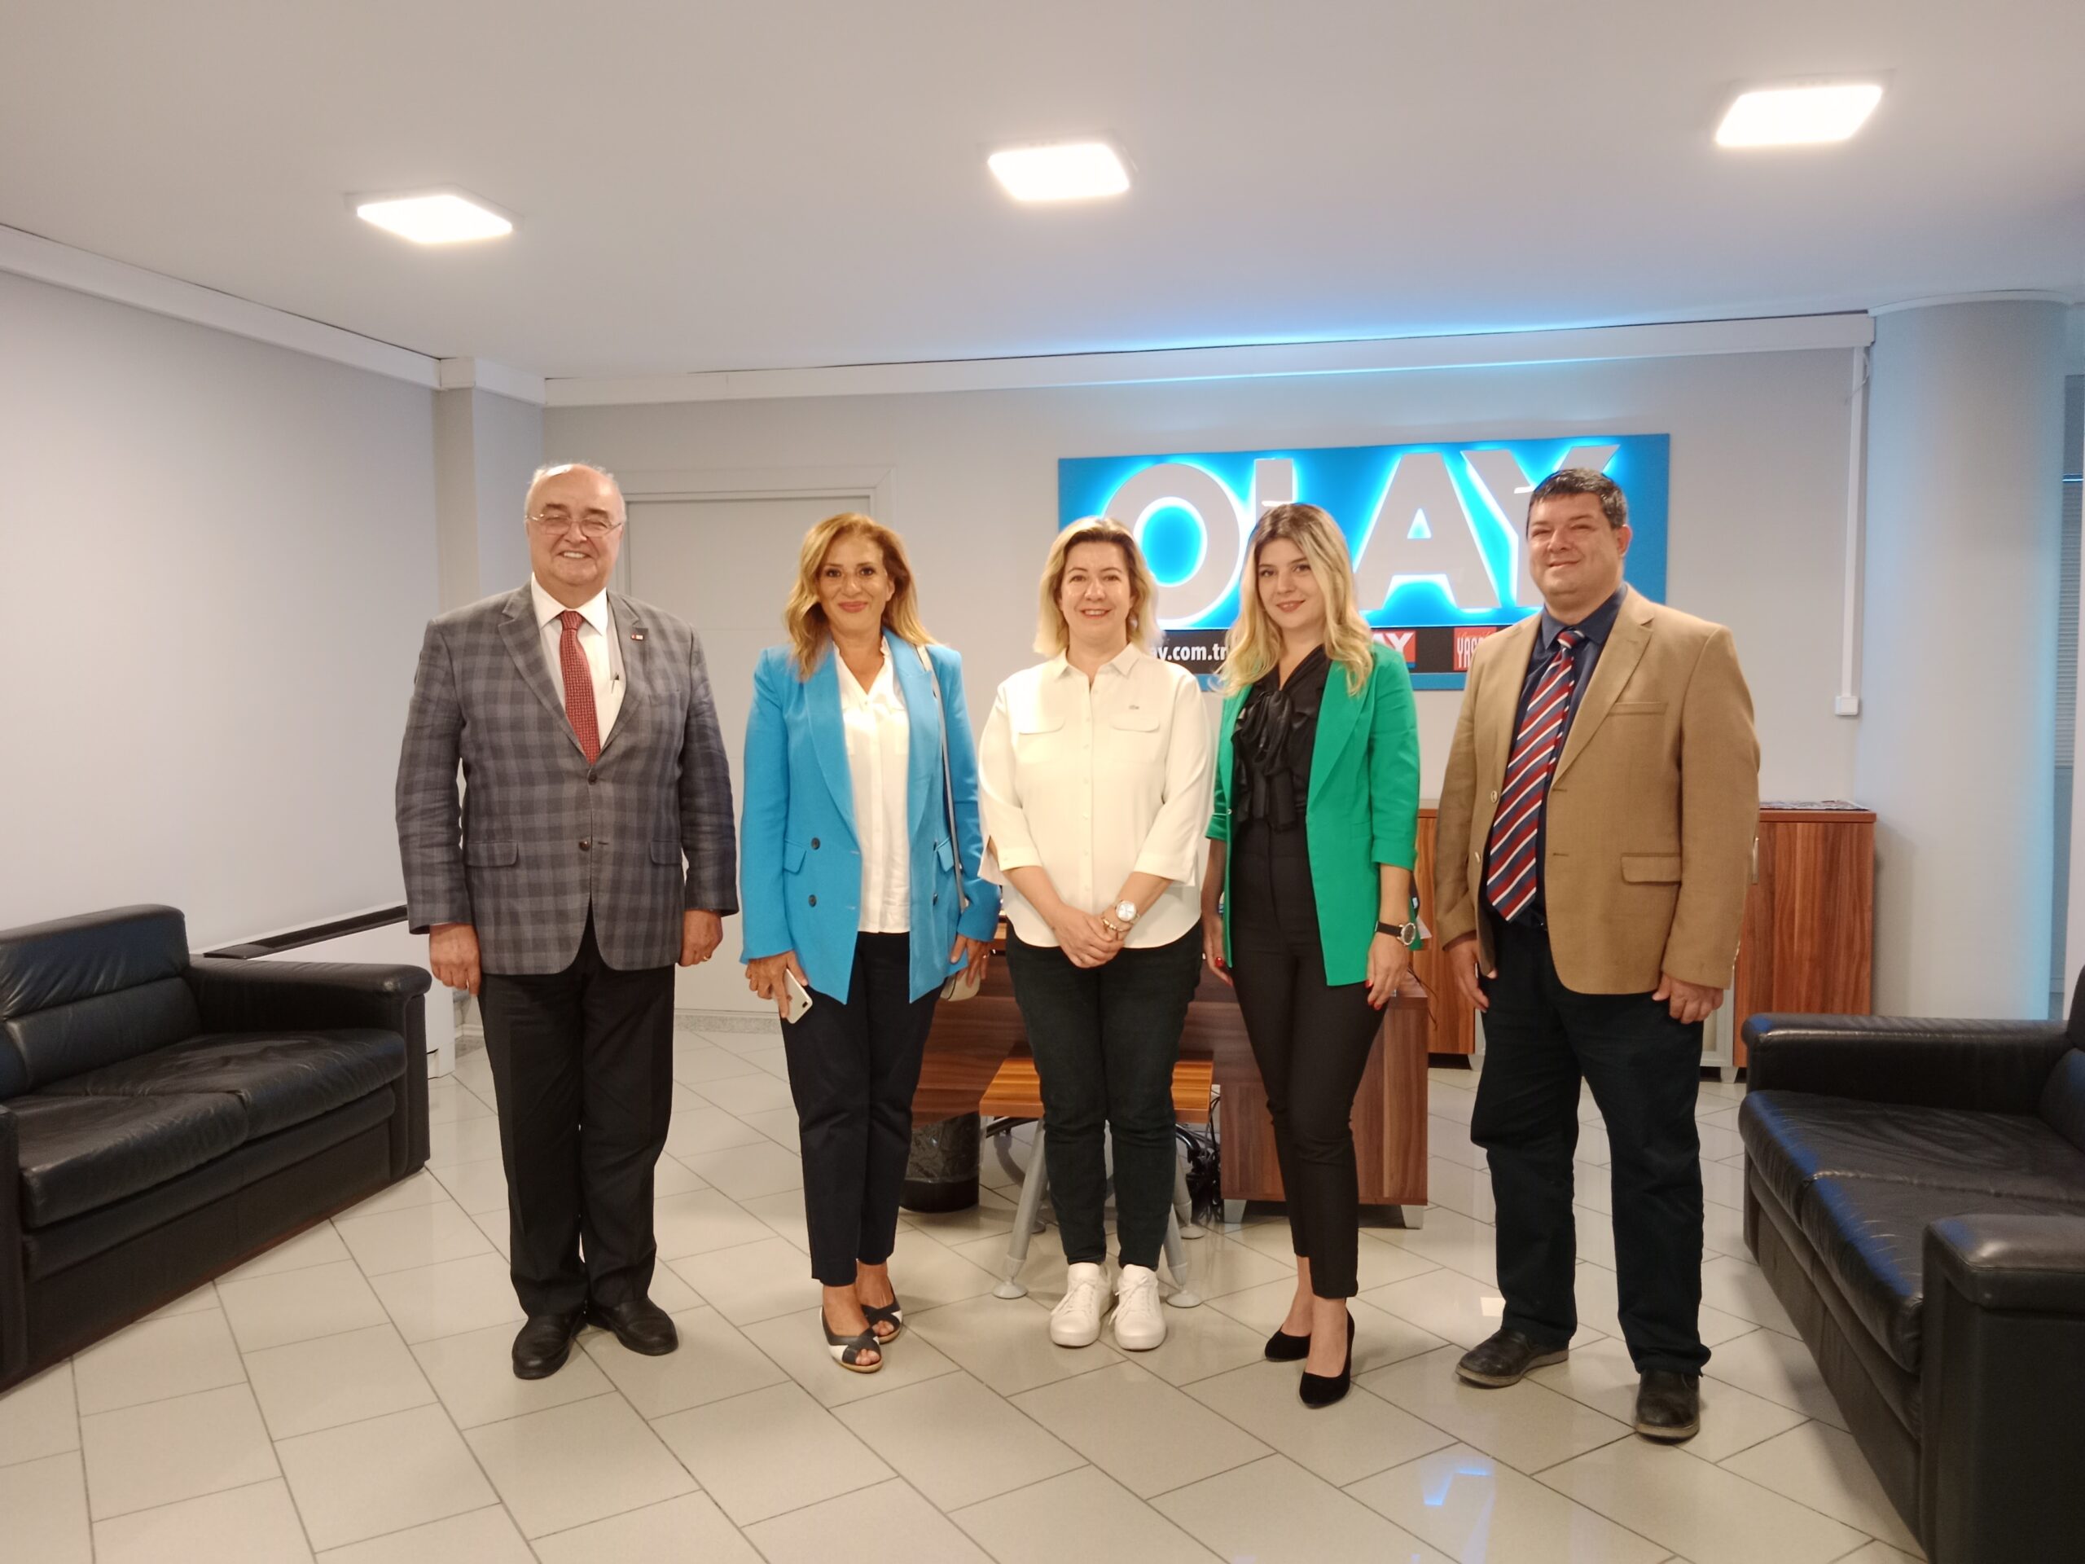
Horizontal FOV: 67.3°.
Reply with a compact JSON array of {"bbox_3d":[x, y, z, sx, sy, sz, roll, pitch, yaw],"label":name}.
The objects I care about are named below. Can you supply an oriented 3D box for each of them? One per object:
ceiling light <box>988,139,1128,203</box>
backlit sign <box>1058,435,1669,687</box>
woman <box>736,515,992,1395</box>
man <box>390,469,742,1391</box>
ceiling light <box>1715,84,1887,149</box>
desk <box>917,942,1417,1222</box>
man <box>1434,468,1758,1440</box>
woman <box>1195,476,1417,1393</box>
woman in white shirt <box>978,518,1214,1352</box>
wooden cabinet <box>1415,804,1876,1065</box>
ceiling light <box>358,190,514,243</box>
[{"bbox_3d":[0.045,-1.437,3.639,0.350,0.040,0.350,1,4,14],"label":"ceiling light"},{"bbox_3d":[1.107,-0.769,5.657,2.149,0.870,0.100,1,4,14],"label":"backlit sign"},{"bbox_3d":[-0.359,0.306,3.244,0.510,1.700,0.380,-1,4,-10],"label":"woman"},{"bbox_3d":[-0.974,0.260,3.200,0.630,1.800,0.390,-1,4,-18],"label":"man"},{"bbox_3d":[1.581,-1.414,3.279,0.350,0.040,0.350,1,4,14],"label":"ceiling light"},{"bbox_3d":[0.285,0.729,4.330,1.430,0.730,0.760,1,4,5],"label":"desk"},{"bbox_3d":[1.048,0.296,2.964,0.580,1.757,0.380,3,5,35],"label":"man"},{"bbox_3d":[0.529,0.313,3.095,0.430,1.706,0.360,2,5,25],"label":"woman"},{"bbox_3d":[0.112,0.303,3.310,0.470,1.695,0.340,0,4,-2],"label":"woman in white shirt"},{"bbox_3d":[1.930,0.534,5.486,1.675,0.912,0.420,1,4,13],"label":"wooden cabinet"},{"bbox_3d":[-1.559,-1.462,4.016,0.350,0.040,0.350,1,4,14],"label":"ceiling light"}]

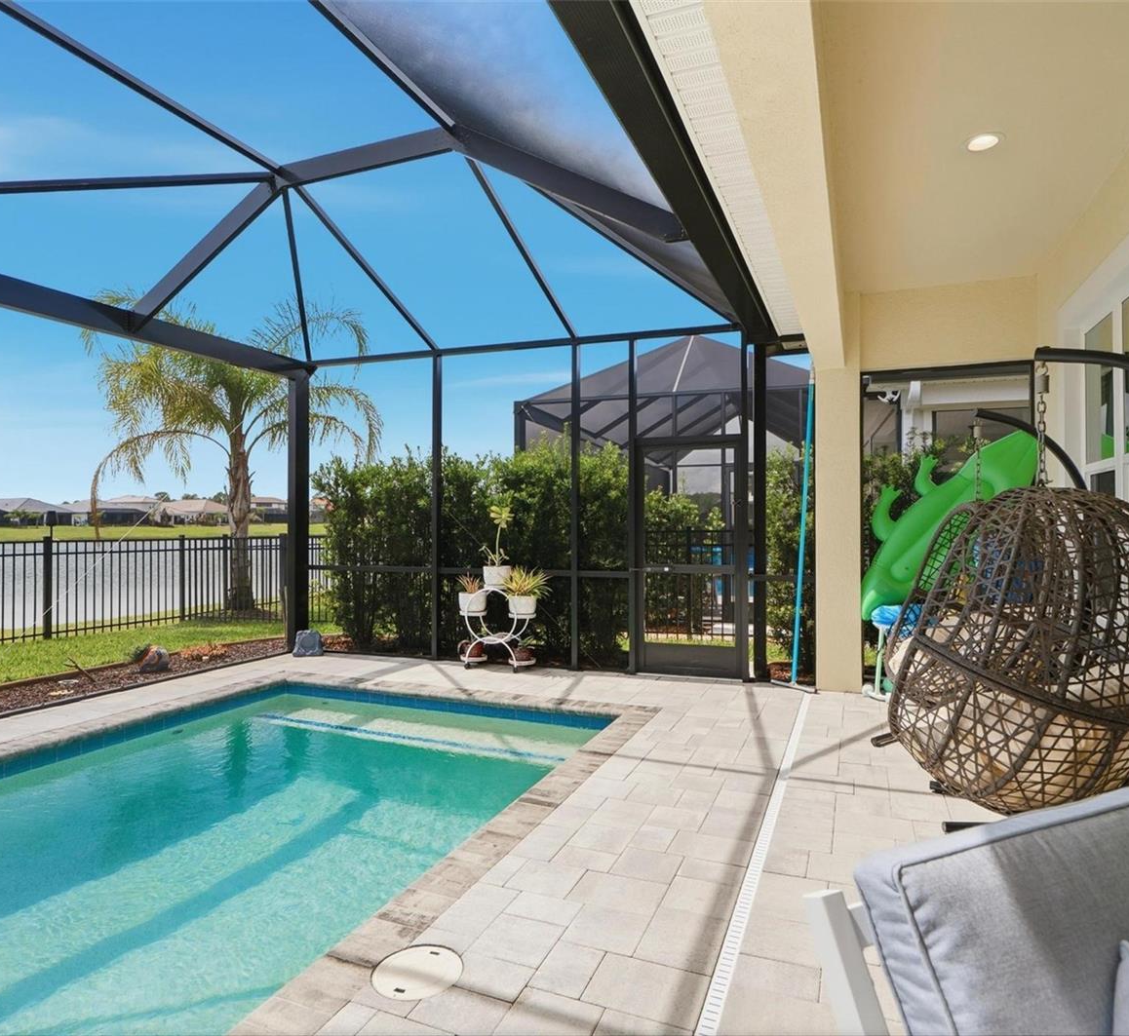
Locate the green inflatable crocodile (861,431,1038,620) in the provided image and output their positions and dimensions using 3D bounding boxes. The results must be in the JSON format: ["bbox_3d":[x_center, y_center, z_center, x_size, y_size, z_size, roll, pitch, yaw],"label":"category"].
[{"bbox_3d":[2.906,0.060,5.250,0.950,1.720,0.400,40,16,15],"label":"green inflatable crocodile"}]

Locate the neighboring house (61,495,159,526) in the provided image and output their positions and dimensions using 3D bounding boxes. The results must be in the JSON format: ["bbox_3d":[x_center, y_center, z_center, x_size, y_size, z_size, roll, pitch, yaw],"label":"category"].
[{"bbox_3d":[-96.370,-1.294,147.000,14.000,5.600,14.500,0,-1,23],"label":"neighboring house"}]

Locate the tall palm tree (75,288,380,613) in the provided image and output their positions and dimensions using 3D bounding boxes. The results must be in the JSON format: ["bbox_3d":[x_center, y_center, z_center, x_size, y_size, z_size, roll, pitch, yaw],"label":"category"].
[{"bbox_3d":[-5.549,-1.102,11.700,4.600,5.400,4.500,0,-1,0],"label":"tall palm tree"}]

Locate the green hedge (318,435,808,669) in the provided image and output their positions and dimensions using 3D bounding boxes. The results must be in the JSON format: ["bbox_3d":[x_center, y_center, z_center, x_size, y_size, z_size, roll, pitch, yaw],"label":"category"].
[{"bbox_3d":[-0.200,0.300,8.000,5.500,2.350,1.200,0,-1,17],"label":"green hedge"}]

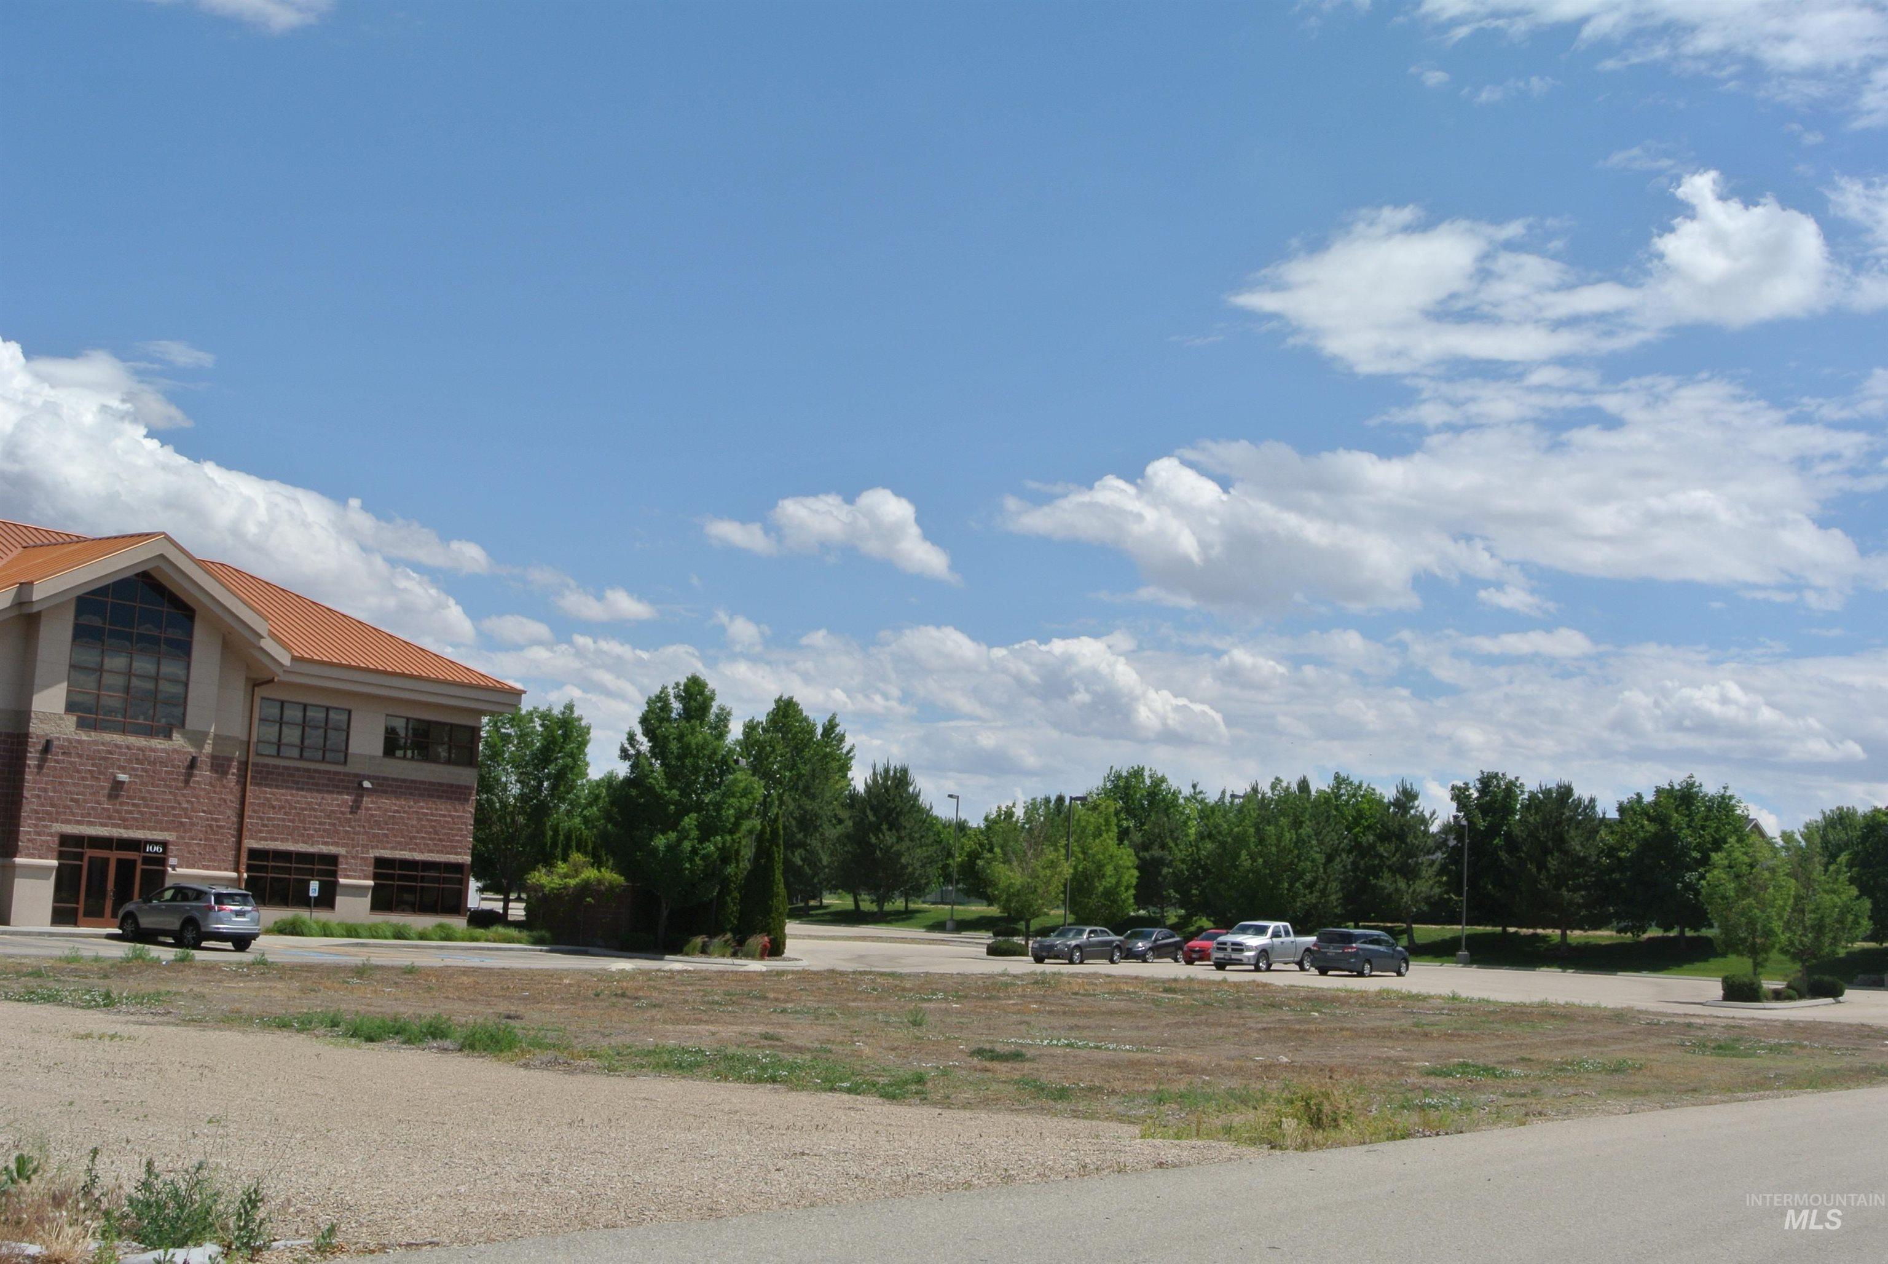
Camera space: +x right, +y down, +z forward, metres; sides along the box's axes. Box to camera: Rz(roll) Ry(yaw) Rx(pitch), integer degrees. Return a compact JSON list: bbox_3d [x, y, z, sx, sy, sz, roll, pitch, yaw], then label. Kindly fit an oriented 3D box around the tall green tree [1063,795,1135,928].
[{"bbox_3d":[10.472,15.480,147.000,4.916,9.141,4.916,3,-7,0],"label":"tall green tree"}]

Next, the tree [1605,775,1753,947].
[{"bbox_3d":[39.355,12.400,118.500,7.630,9.177,7.630,0,-8,18],"label":"tree"}]

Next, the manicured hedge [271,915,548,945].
[{"bbox_3d":[-17.430,9.796,72.436,1.200,0.720,11.300,-2,-9,35],"label":"manicured hedge"}]

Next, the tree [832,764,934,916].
[{"bbox_3d":[-3.532,12.400,132.000,5.778,9.175,5.778,3,-7,-1],"label":"tree"}]

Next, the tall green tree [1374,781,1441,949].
[{"bbox_3d":[25.560,12.836,121.500,3.601,9.169,3.601,1,-8,12],"label":"tall green tree"}]

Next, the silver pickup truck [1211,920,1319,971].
[{"bbox_3d":[12.816,12.470,87.538,2.020,1.930,5.820,-3,-9,37],"label":"silver pickup truck"}]

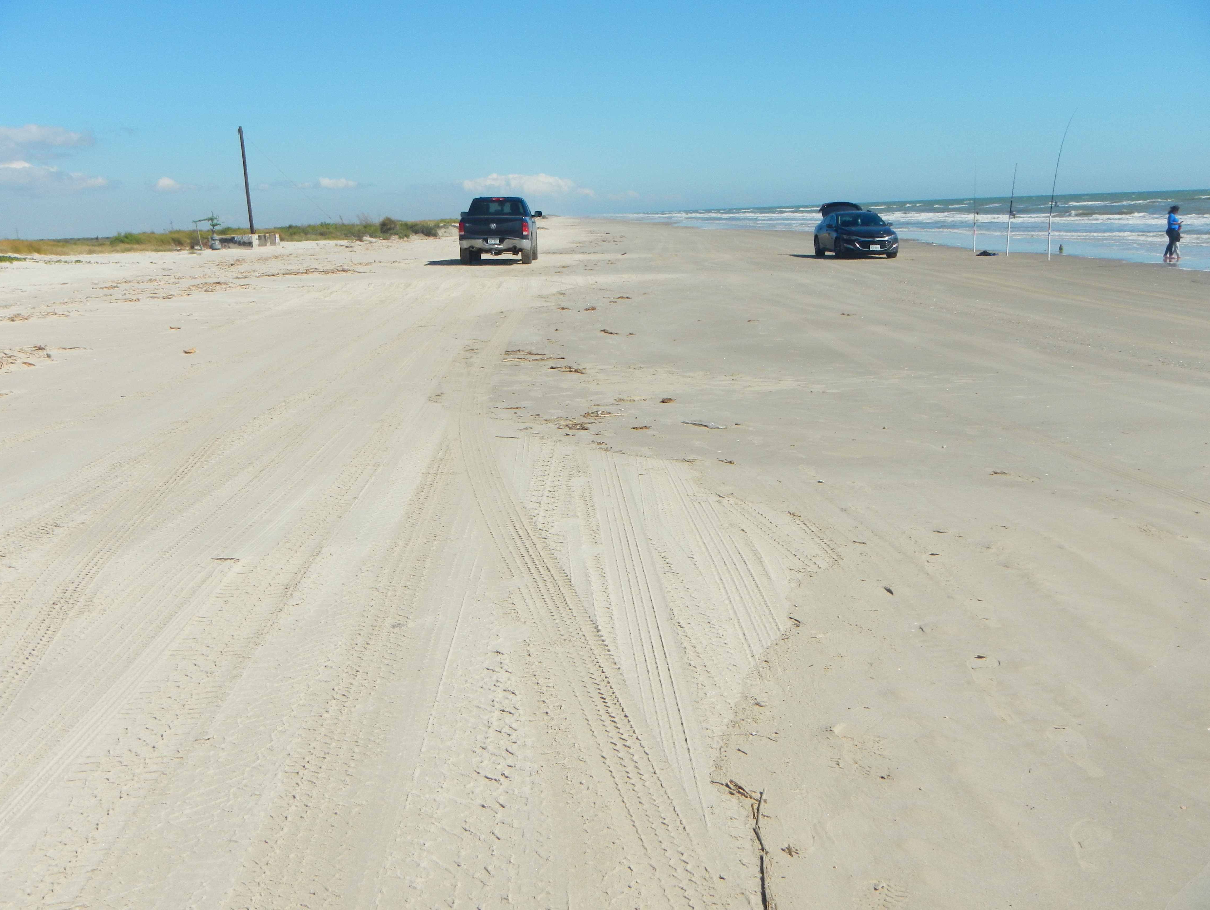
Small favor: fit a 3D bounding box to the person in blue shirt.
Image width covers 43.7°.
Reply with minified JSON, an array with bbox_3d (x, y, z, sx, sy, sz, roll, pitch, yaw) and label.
[{"bbox_3d":[17.634,-6.923,46.807,0.560,1.610,0.480,0,9,15],"label":"person in blue shirt"}]

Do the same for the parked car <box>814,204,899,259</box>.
[{"bbox_3d":[7.835,-6.999,47.340,1.900,1.580,4.930,-3,9,-4],"label":"parked car"}]

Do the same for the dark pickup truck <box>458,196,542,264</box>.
[{"bbox_3d":[-3.091,-6.638,44.492,2.100,1.940,5.800,-2,9,0],"label":"dark pickup truck"}]

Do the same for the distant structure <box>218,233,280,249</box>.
[{"bbox_3d":[-17.828,-10.671,75.351,2.900,0.750,2.200,-2,9,0],"label":"distant structure"}]

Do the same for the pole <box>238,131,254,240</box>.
[{"bbox_3d":[-18.228,-13.703,76.683,0.250,5.810,0.250,-4,9,0],"label":"pole"}]

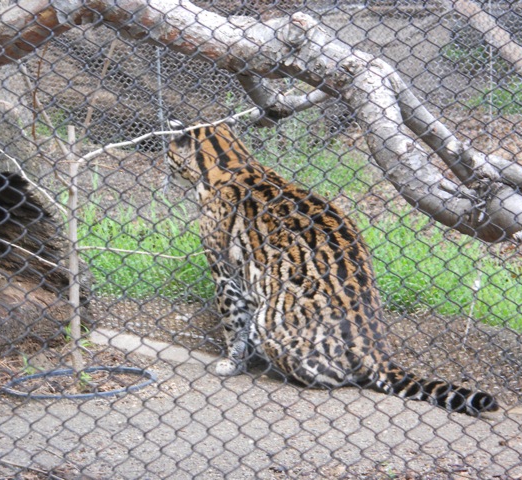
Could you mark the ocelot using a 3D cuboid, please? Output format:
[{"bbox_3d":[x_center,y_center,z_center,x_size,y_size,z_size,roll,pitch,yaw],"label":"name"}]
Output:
[{"bbox_3d":[0.178,0.039,4.650,0.860,0.580,0.260,3,8,39],"label":"ocelot"}]

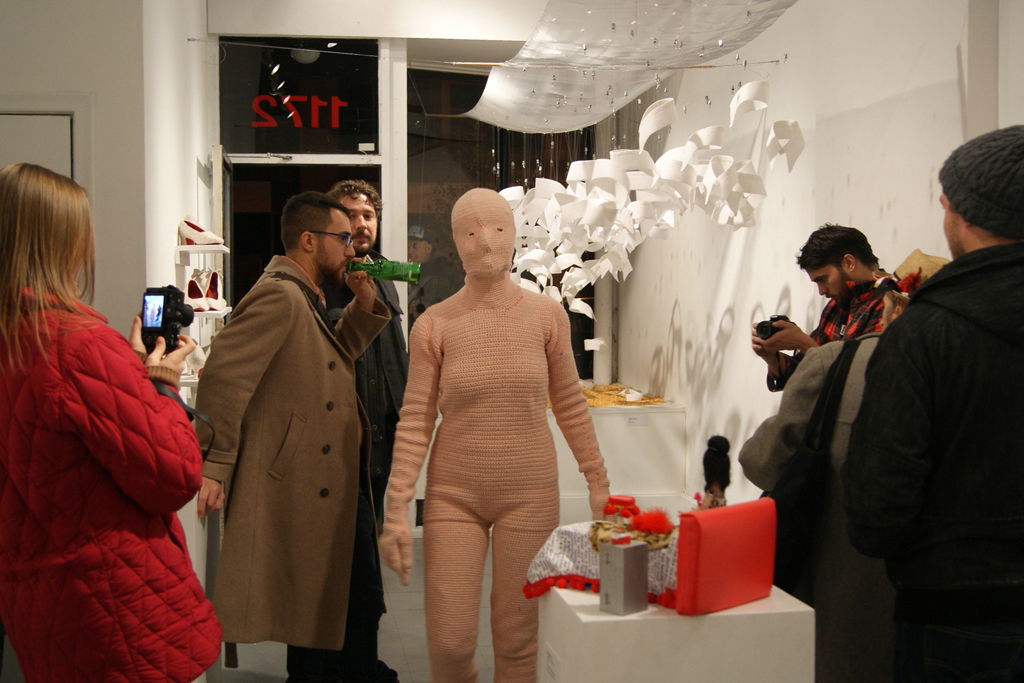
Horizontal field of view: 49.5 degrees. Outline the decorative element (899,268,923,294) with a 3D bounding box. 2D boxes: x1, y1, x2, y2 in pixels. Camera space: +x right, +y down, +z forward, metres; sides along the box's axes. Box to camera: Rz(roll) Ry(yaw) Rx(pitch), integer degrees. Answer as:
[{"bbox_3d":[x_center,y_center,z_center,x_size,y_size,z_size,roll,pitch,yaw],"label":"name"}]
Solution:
[{"bbox_3d":[0.944,-0.141,2.620,0.062,0.064,0.050,0,3,0],"label":"decorative element"}]

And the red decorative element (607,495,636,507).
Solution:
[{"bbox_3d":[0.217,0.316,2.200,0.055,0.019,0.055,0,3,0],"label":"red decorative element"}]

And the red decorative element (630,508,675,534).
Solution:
[{"bbox_3d":[0.297,0.383,2.360,0.094,0.055,0.080,0,3,0],"label":"red decorative element"}]

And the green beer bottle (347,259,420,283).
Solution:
[{"bbox_3d":[-0.389,-0.213,3.360,0.230,0.062,0.062,6,-1,13],"label":"green beer bottle"}]

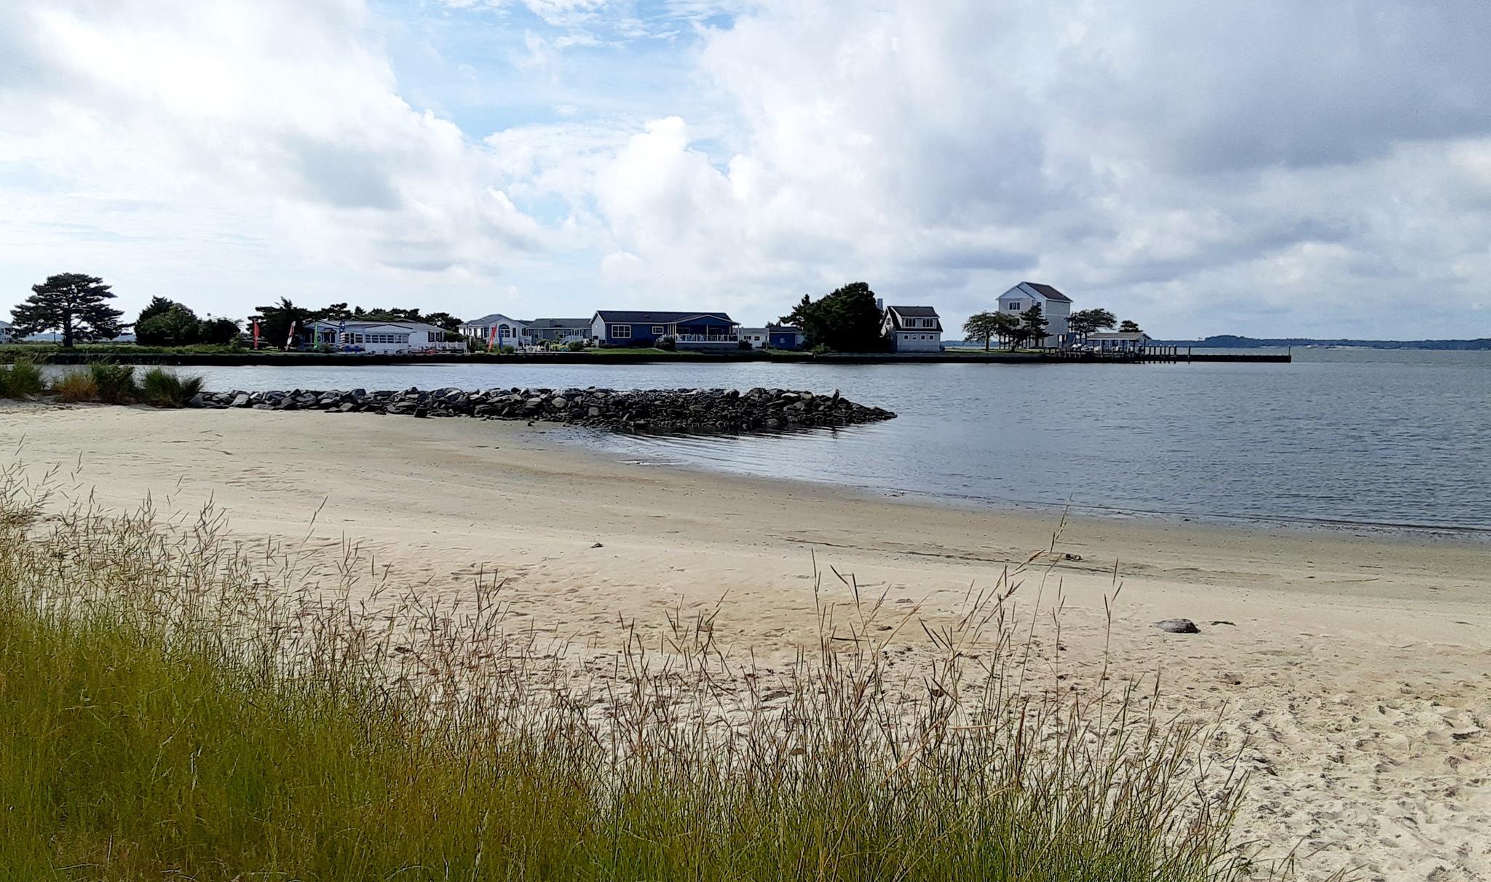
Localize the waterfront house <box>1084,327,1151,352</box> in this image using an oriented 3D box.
[{"bbox_3d":[65.047,-17.096,202.000,5.000,3.500,9.800,-4,6,-43],"label":"waterfront house"}]

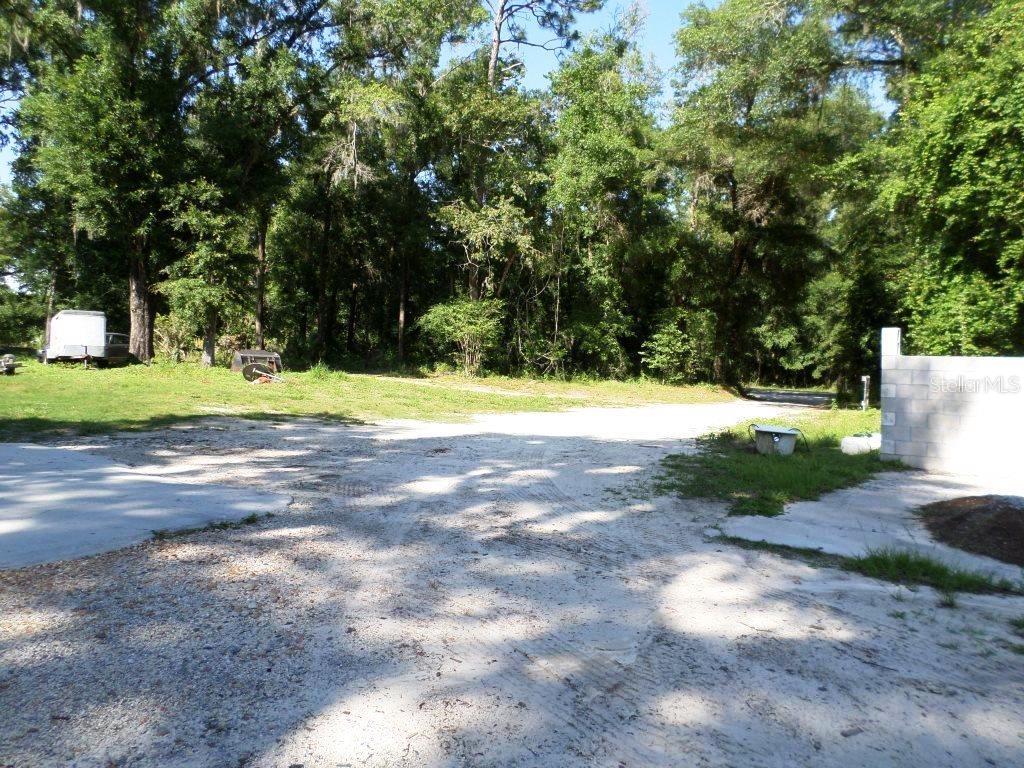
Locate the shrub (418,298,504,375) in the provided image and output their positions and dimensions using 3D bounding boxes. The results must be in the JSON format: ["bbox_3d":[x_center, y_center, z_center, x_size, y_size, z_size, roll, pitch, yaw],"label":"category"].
[{"bbox_3d":[-1.878,-1.748,27.500,3.100,2.780,2.880,0,2,0],"label":"shrub"}]

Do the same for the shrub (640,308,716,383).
[{"bbox_3d":[6.192,-1.432,27.500,2.740,2.670,2.490,0,2,0],"label":"shrub"}]

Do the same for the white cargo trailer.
[{"bbox_3d":[-16.811,-1.741,28.765,1.550,2.120,3.500,-2,3,-40],"label":"white cargo trailer"}]

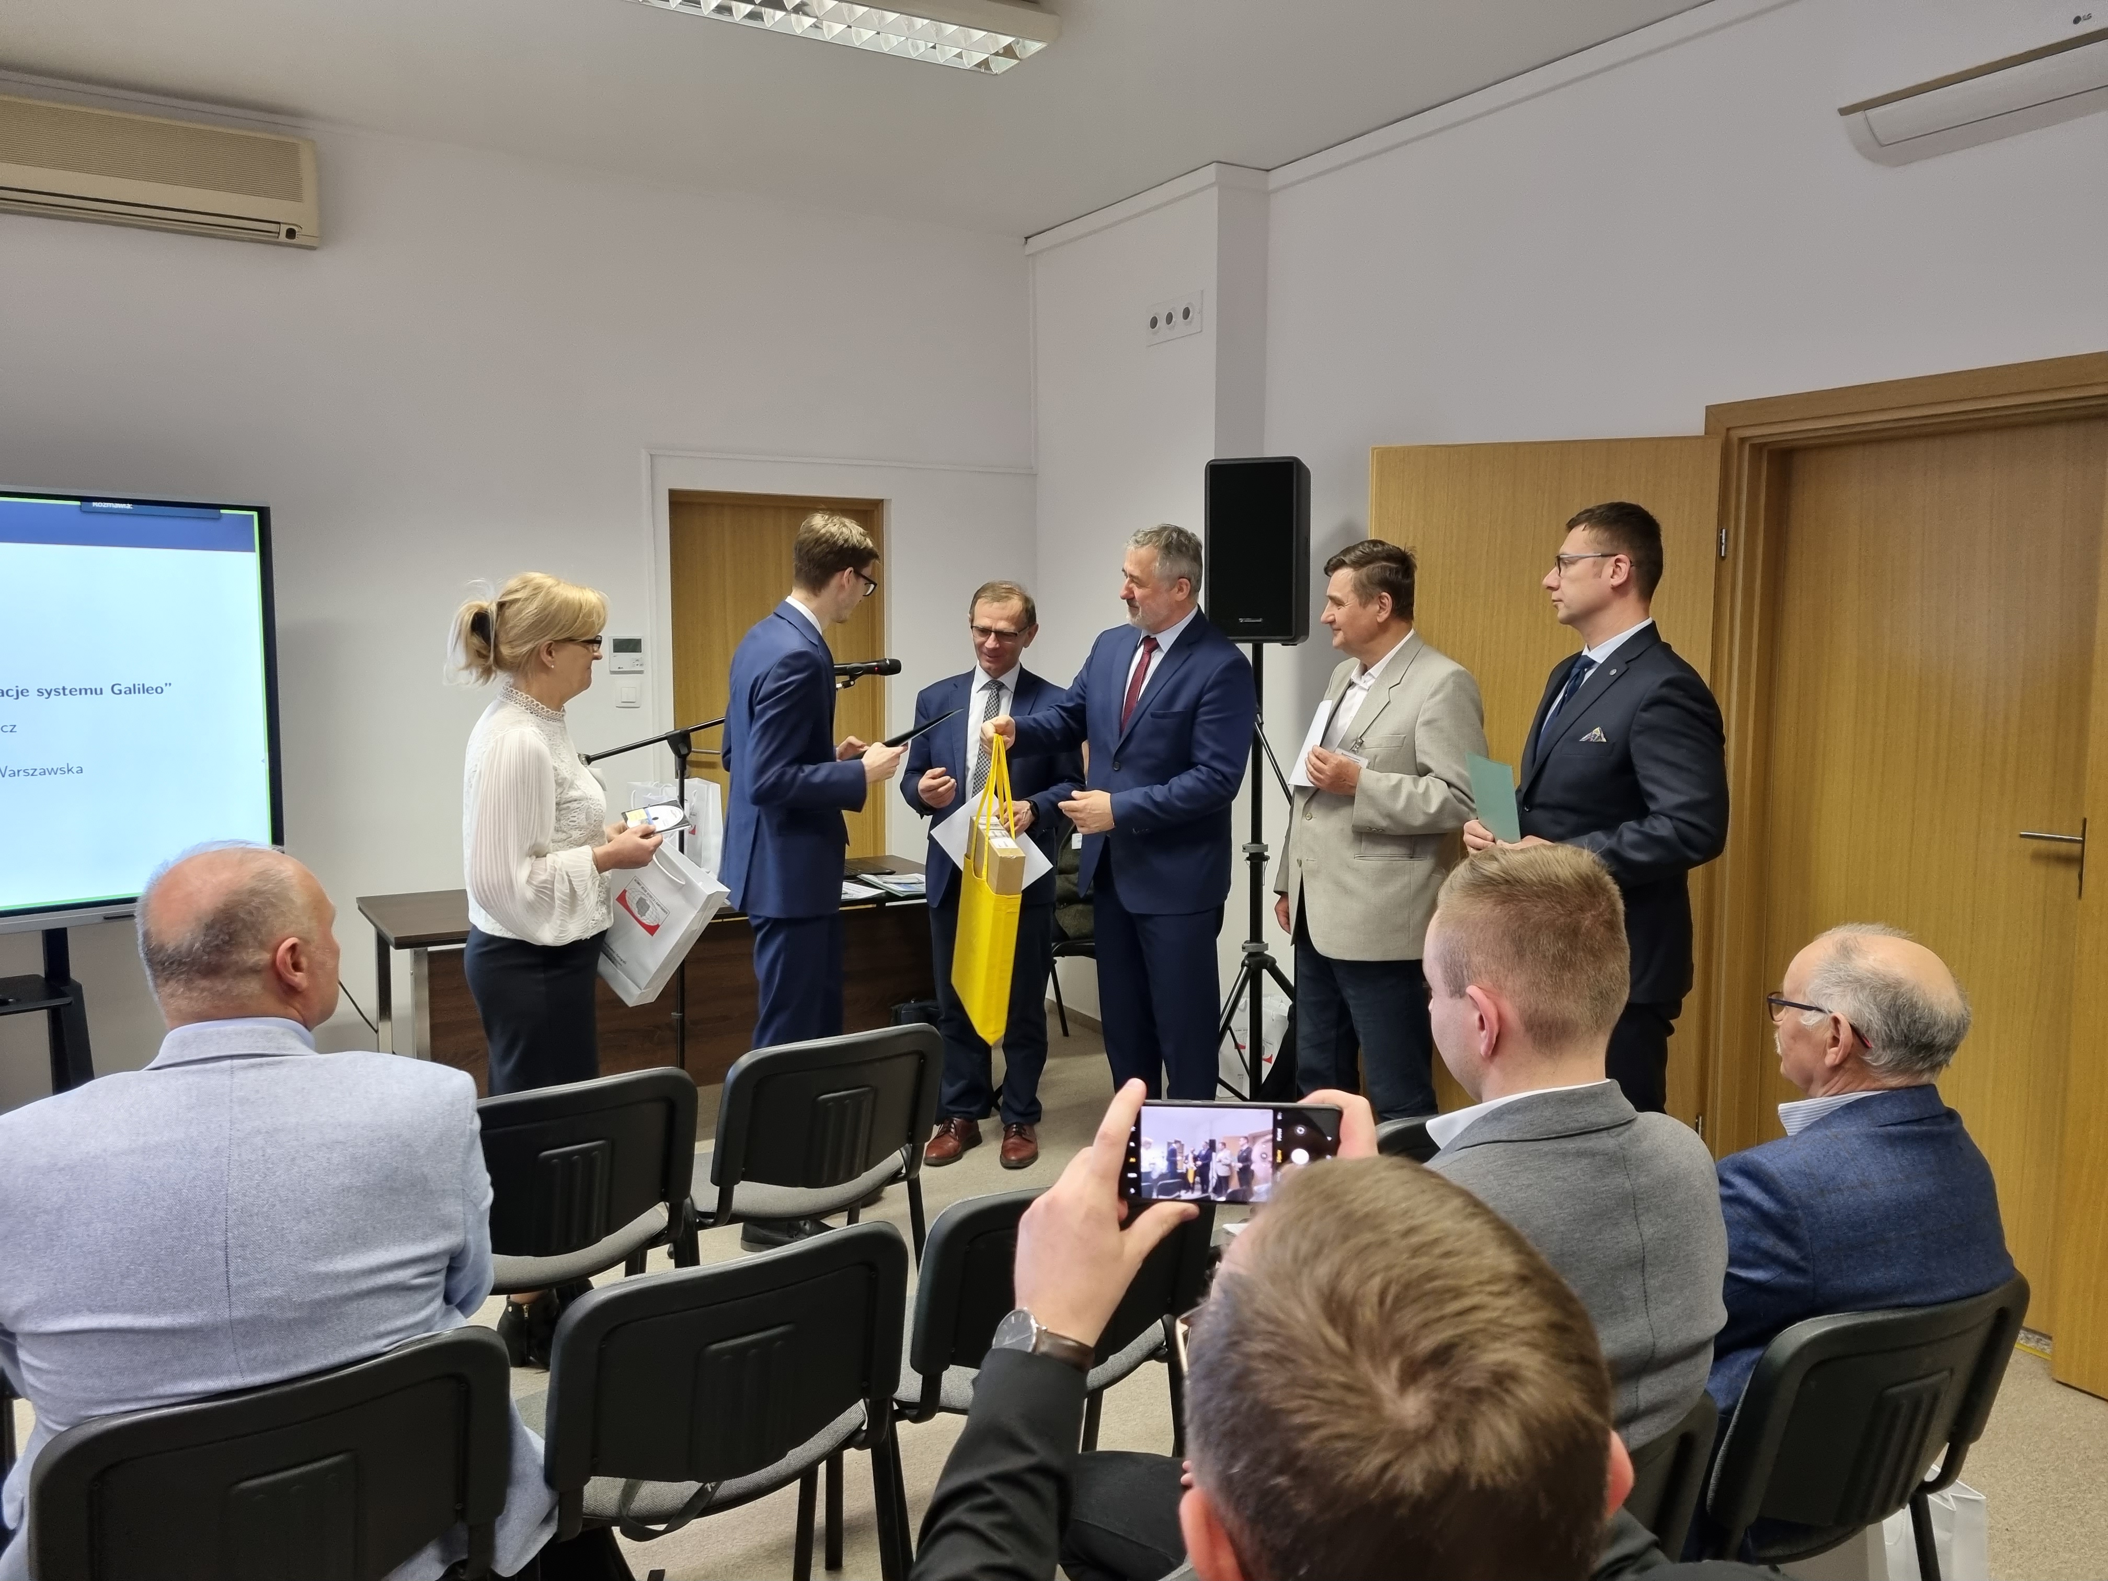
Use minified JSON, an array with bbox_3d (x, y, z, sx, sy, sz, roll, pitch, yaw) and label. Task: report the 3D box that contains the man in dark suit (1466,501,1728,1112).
[{"bbox_3d":[1.089,0.324,3.281,0.480,1.825,0.500,0,5,-8],"label":"man in dark suit"}]

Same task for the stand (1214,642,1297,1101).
[{"bbox_3d":[0.720,0.322,4.849,0.850,1.530,0.880,1,5,7],"label":"stand"}]

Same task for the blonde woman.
[{"bbox_3d":[-1.111,0.369,3.520,0.480,1.683,0.460,-1,6,-13],"label":"blonde woman"}]

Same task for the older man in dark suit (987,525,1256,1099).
[{"bbox_3d":[0.205,0.207,4.330,0.600,1.856,0.560,-4,7,-33],"label":"older man in dark suit"}]

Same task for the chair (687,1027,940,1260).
[{"bbox_3d":[-0.530,0.832,3.165,0.540,0.820,0.570,-3,7,-35],"label":"chair"}]

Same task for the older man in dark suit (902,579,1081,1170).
[{"bbox_3d":[-0.177,0.245,4.661,0.530,1.710,0.420,1,6,12],"label":"older man in dark suit"}]

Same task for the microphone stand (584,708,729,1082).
[{"bbox_3d":[-0.924,0.428,4.280,0.750,1.430,0.550,-2,6,-25],"label":"microphone stand"}]

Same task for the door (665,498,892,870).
[{"bbox_3d":[-1.075,-0.101,6.194,0.914,2.100,0.100,-3,6,-32],"label":"door"}]

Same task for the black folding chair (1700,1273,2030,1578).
[{"bbox_3d":[0.867,0.942,2.083,0.540,0.820,0.570,-2,6,-21],"label":"black folding chair"}]

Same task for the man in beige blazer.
[{"bbox_3d":[0.816,0.281,3.930,0.420,1.789,0.550,-2,6,-20],"label":"man in beige blazer"}]

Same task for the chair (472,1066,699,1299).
[{"bbox_3d":[-0.940,0.860,2.855,0.540,0.820,0.570,-3,7,-35],"label":"chair"}]

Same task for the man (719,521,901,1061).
[{"bbox_3d":[-0.646,0.210,4.180,0.520,1.875,0.500,-2,6,-20],"label":"man"}]

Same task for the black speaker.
[{"bbox_3d":[0.624,-0.724,4.820,0.300,0.547,0.300,2,6,20],"label":"black speaker"}]

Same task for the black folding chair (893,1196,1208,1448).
[{"bbox_3d":[-0.056,0.909,2.537,0.530,0.800,0.560,-3,6,-28],"label":"black folding chair"}]

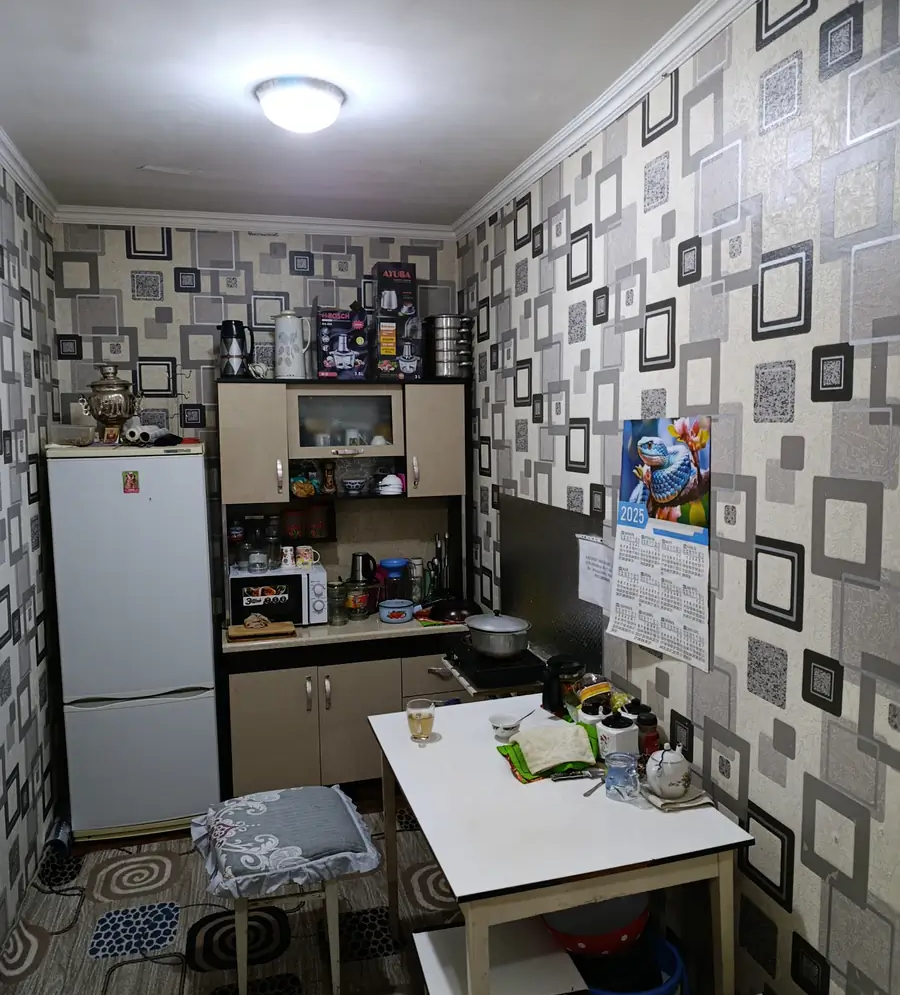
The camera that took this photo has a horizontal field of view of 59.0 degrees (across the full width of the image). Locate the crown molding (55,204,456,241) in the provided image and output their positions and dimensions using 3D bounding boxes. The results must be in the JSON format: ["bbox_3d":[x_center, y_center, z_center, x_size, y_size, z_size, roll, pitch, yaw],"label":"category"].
[{"bbox_3d":[-0.914,-1.382,3.994,1.980,0.070,0.050,-2,5,-15],"label":"crown molding"}]

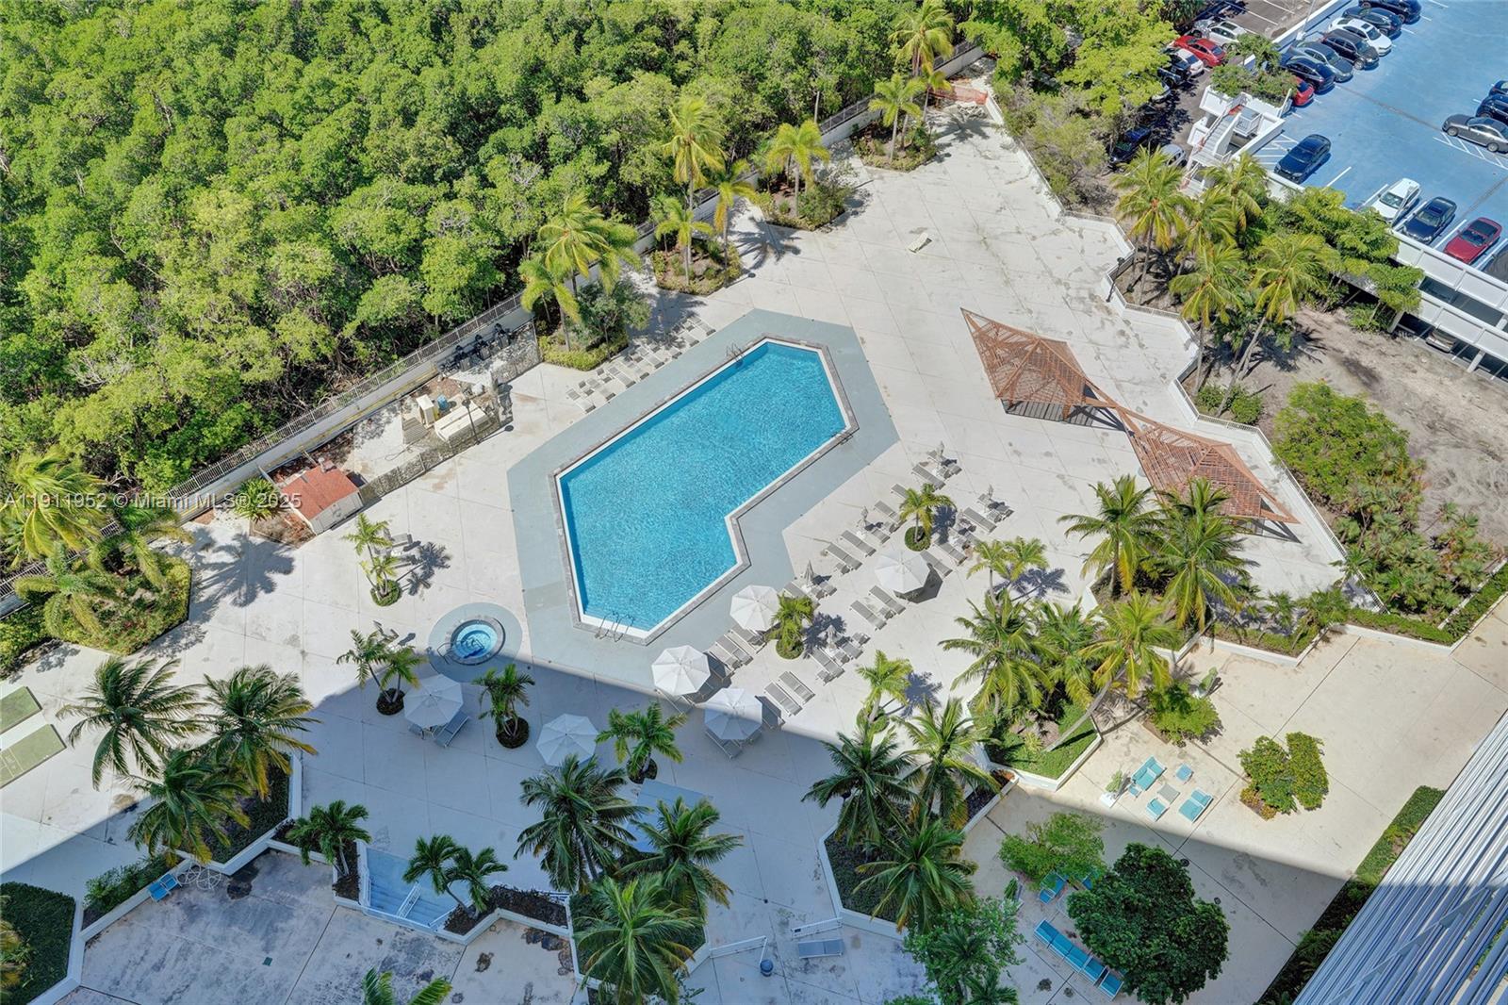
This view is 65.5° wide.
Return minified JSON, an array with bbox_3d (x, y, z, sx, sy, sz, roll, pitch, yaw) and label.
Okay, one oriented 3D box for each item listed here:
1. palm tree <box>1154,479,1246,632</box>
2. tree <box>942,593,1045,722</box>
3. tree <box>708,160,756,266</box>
[{"bbox_3d":[22.379,3.723,59.465,5.000,7.800,5.000,-2,51,0],"label":"palm tree"},{"bbox_3d":[11.179,8.103,54.452,4.500,7.500,4.600,0,51,0],"label":"tree"},{"bbox_3d":[-1.603,-19.042,80.348,3.500,8.200,3.500,0,51,0],"label":"tree"}]

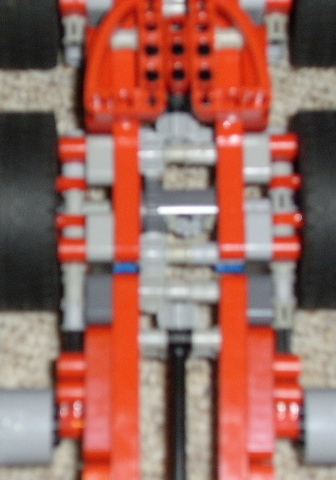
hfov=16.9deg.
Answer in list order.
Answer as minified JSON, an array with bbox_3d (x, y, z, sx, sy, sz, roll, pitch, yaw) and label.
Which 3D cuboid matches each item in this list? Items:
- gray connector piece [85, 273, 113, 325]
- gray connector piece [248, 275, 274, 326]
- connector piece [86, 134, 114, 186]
[{"bbox_3d":[-0.021,0.018,0.339,0.008,0.008,0.016,0,80,0],"label":"gray connector piece"},{"bbox_3d":[0.028,0.018,0.339,0.008,0.008,0.016,0,80,0],"label":"gray connector piece"},{"bbox_3d":[-0.021,-0.024,0.347,0.008,0.008,0.016,0,80,0],"label":"connector piece"}]

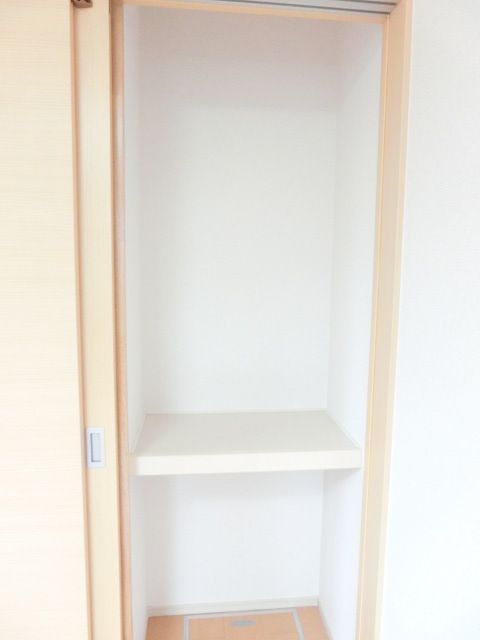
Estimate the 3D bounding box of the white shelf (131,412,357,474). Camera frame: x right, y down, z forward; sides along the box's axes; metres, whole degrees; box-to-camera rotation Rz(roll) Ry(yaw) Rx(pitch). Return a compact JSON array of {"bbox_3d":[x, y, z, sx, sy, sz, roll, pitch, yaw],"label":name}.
[{"bbox_3d":[0.010,0.416,1.551,0.710,0.061,0.390,0,6,-6],"label":"white shelf"}]

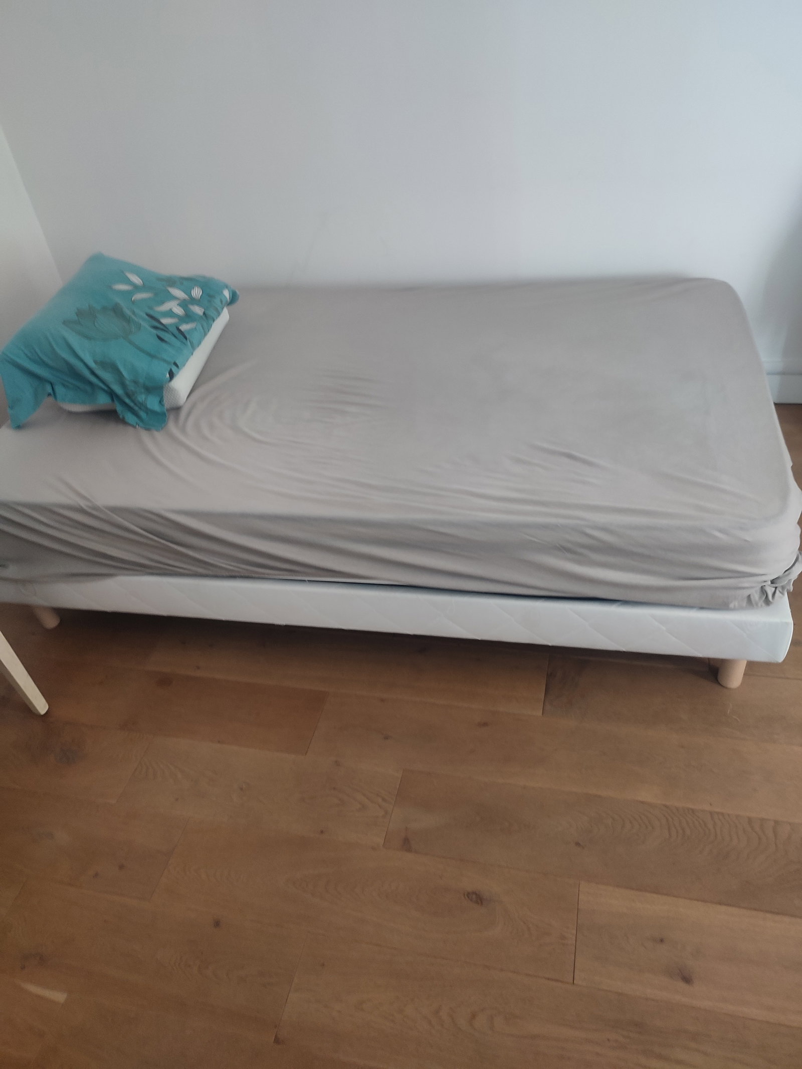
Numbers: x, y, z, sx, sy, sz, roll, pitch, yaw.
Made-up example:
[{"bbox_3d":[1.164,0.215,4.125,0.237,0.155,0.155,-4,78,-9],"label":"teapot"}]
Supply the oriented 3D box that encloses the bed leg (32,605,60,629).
[{"bbox_3d":[-0.998,0.189,2.138,0.055,0.155,0.055,3,40,13],"label":"bed leg"}]

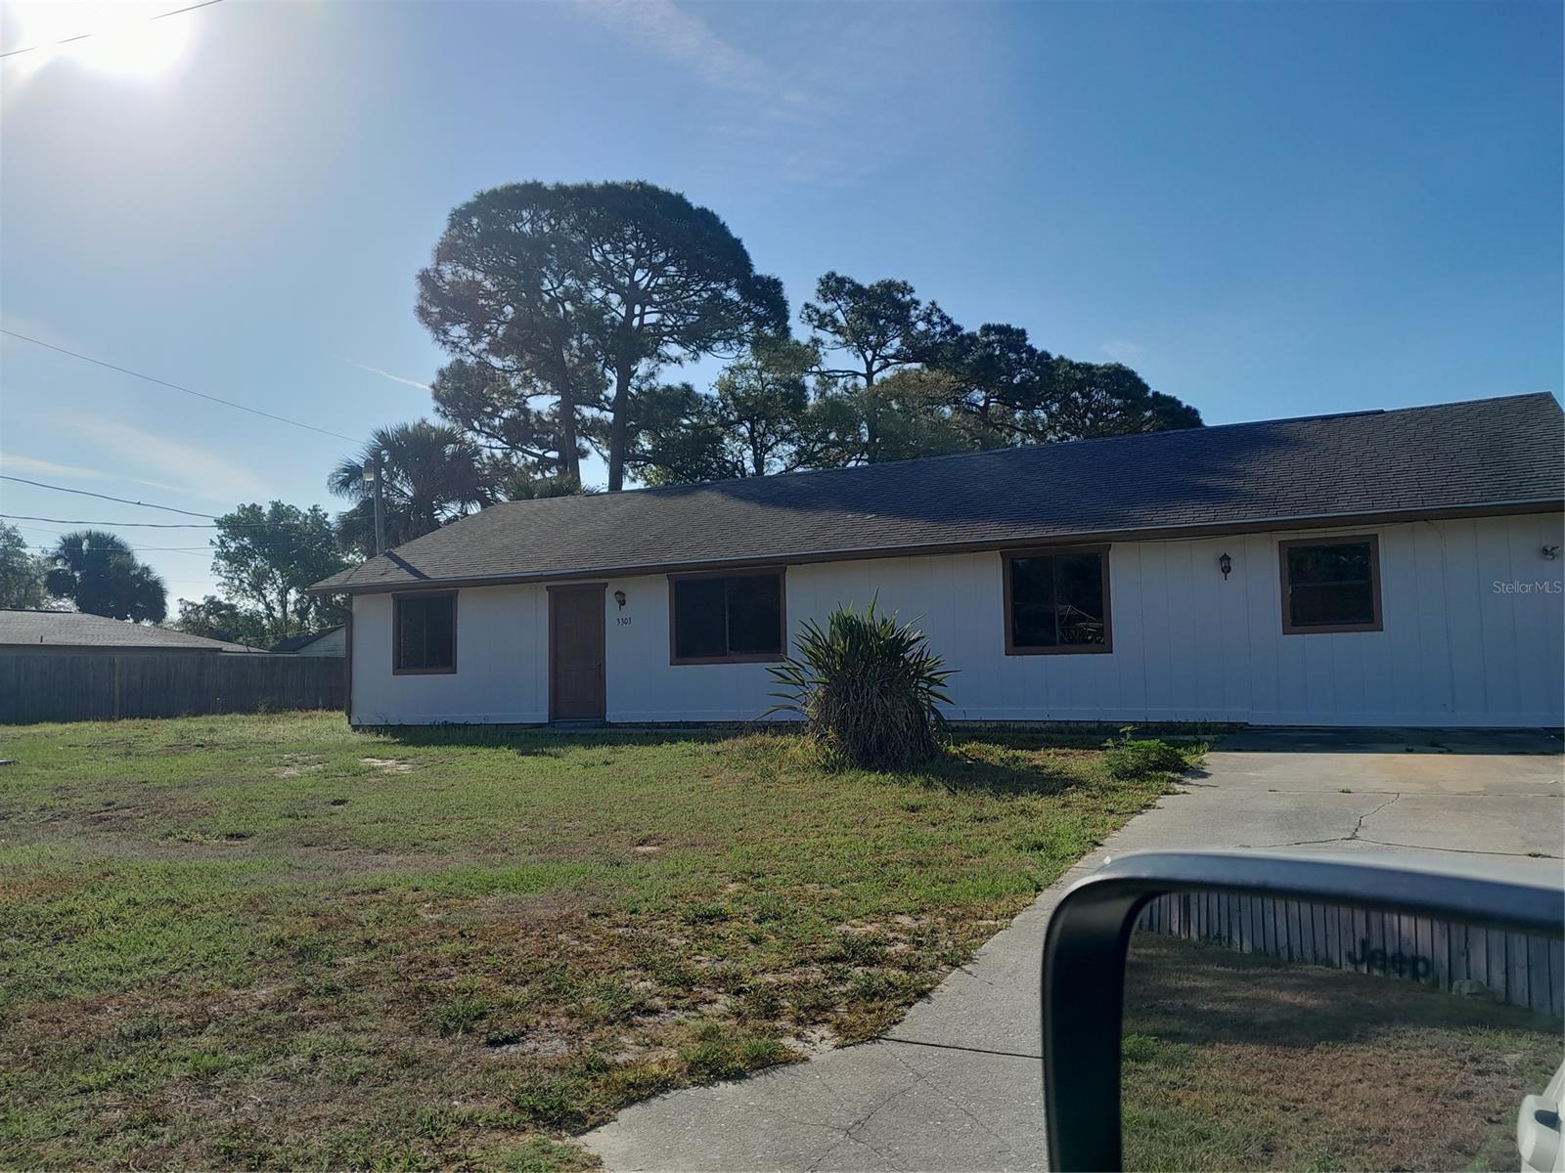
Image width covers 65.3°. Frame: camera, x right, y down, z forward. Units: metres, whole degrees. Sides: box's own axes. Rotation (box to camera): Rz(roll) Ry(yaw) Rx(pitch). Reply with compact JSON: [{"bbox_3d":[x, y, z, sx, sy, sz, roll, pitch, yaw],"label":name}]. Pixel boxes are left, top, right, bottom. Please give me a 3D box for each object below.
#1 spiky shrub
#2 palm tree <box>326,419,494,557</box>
[{"bbox_3d":[0.847,0.974,12.461,1.820,1.615,1.750,-1,-5,0],"label":"spiky shrub"},{"bbox_3d":[-10.739,-0.454,35.181,4.600,8.632,4.600,-1,-5,0],"label":"palm tree"}]

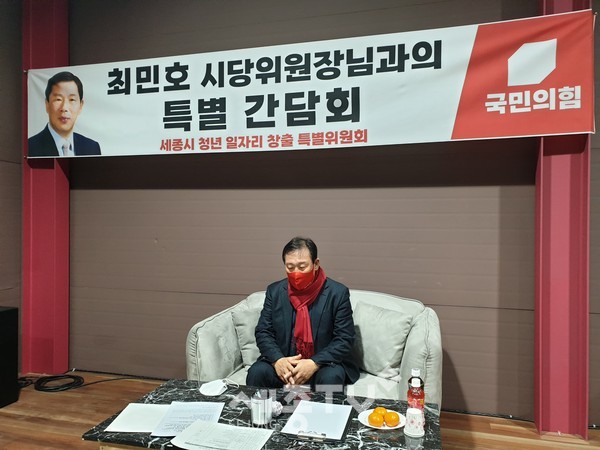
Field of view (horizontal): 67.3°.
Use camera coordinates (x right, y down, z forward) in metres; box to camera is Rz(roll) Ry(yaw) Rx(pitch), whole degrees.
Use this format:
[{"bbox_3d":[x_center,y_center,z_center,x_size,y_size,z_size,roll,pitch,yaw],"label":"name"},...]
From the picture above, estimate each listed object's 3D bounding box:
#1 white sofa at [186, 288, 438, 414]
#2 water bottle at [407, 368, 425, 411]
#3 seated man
[{"bbox_3d":[0.114,0.815,2.555,1.286,0.820,0.800,0,0,14],"label":"white sofa"},{"bbox_3d":[0.426,0.626,1.645,0.064,0.199,0.064,0,0,14],"label":"water bottle"},{"bbox_3d":[0.018,0.645,2.336,0.545,1.160,0.670,0,0,14],"label":"seated man"}]

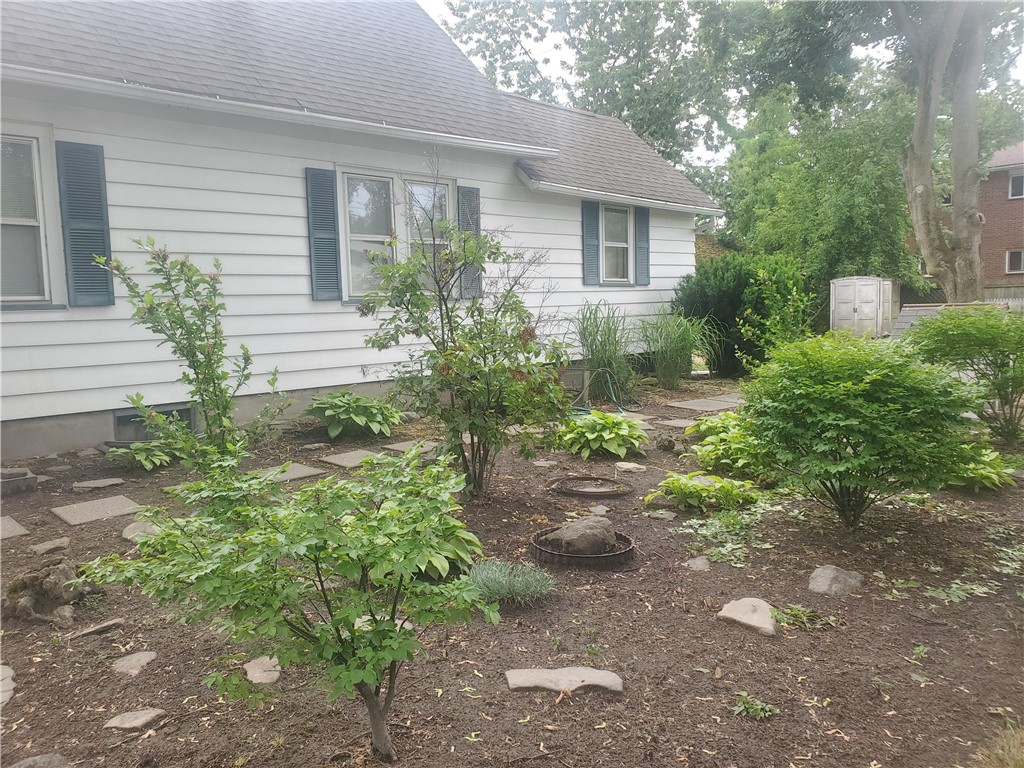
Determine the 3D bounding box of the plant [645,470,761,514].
[{"bbox_3d":[1.200,0.655,4.950,0.680,0.210,0.420,0,6,14],"label":"plant"}]

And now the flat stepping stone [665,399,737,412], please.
[{"bbox_3d":[2.253,0.242,9.003,0.660,0.050,0.570,-7,8,-43],"label":"flat stepping stone"}]

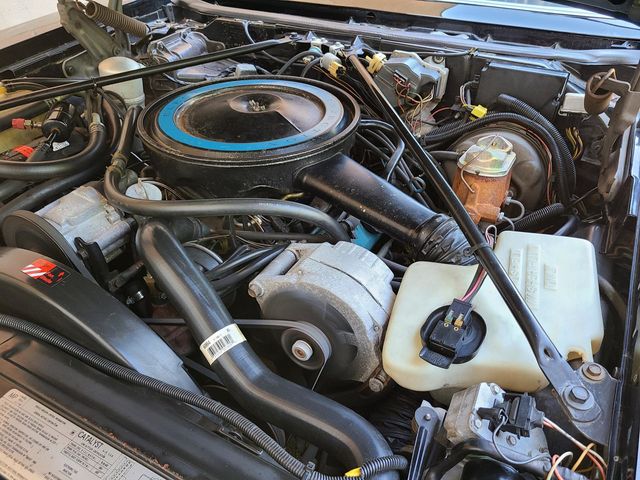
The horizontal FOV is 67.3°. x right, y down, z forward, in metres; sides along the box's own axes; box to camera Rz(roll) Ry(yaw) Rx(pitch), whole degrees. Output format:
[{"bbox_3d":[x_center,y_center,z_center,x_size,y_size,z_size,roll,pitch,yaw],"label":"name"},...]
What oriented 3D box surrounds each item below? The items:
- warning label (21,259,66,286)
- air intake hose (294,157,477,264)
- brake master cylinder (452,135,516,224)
[{"bbox_3d":[-0.366,0.043,0.640,0.063,0.002,0.026,19,44,23],"label":"warning label"},{"bbox_3d":[0.106,-0.050,0.765,0.270,0.074,0.075,34,48,23],"label":"air intake hose"},{"bbox_3d":[0.293,-0.108,0.855,0.083,0.112,0.140,19,41,23],"label":"brake master cylinder"}]

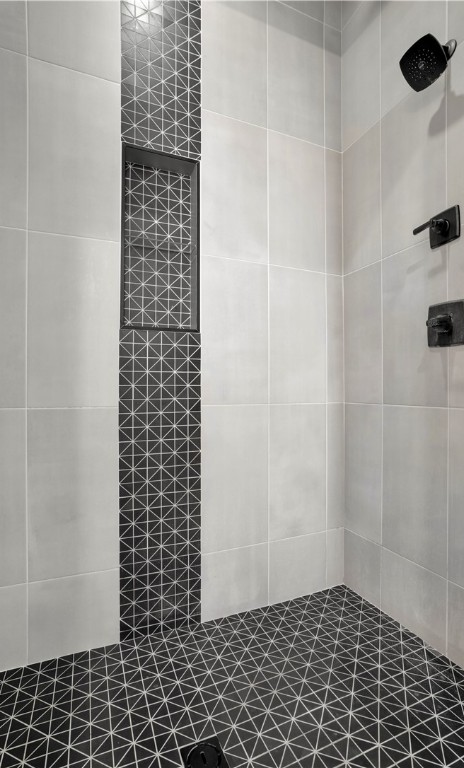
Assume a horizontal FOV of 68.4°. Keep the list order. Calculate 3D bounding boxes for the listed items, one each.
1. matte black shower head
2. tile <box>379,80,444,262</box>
[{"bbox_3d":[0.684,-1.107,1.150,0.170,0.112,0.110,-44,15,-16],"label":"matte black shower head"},{"bbox_3d":[0.705,-0.834,1.336,0.012,0.610,0.303,0,0,-22],"label":"tile"}]

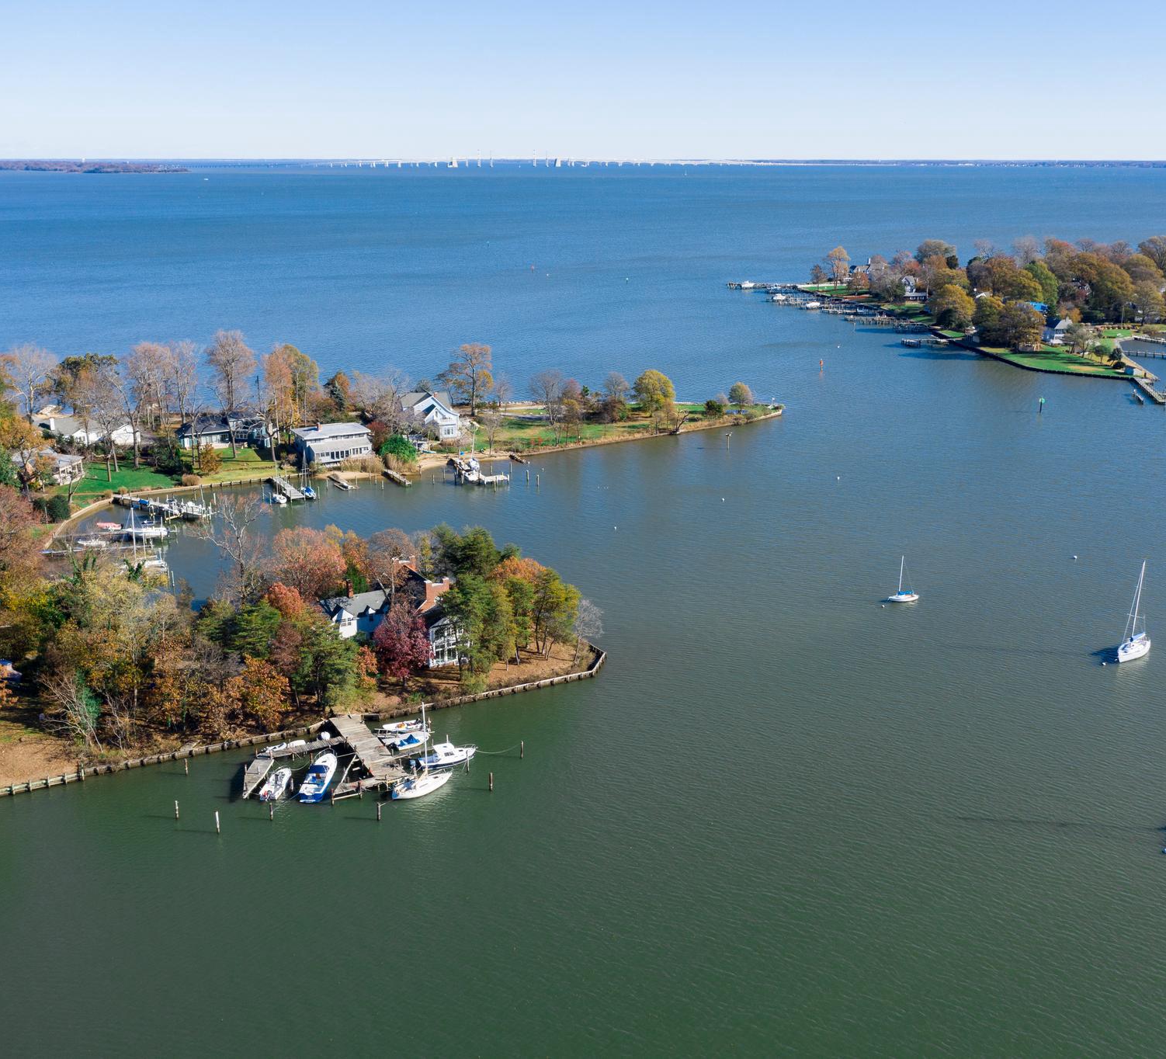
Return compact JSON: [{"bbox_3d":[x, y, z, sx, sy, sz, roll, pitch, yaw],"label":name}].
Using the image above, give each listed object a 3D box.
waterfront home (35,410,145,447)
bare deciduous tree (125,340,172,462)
[{"bbox_3d":[-116.470,-24.520,292.930,24.500,5.800,12.000,-5,17,-16],"label":"waterfront home"},{"bbox_3d":[-92.807,-26.548,264.668,10.076,26.973,10.076,0,17,0],"label":"bare deciduous tree"}]

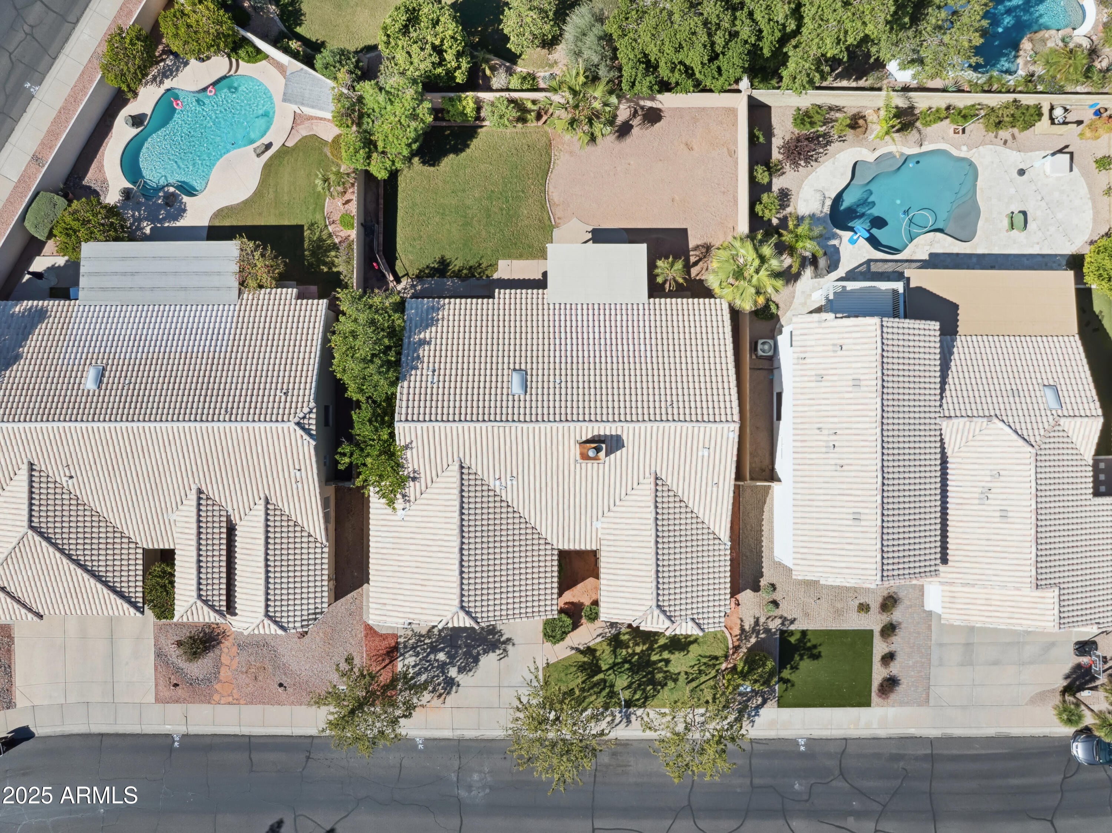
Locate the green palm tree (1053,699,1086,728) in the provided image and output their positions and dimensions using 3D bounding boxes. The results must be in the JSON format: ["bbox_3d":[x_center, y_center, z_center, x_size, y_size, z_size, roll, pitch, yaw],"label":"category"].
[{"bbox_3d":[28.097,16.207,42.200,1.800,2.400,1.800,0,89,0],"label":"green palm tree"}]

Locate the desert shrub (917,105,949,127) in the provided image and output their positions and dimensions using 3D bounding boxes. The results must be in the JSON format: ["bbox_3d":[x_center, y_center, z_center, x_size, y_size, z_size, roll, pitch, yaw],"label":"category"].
[{"bbox_3d":[21.376,-16.960,43.625,1.632,0.750,1.170,0,90,0],"label":"desert shrub"}]

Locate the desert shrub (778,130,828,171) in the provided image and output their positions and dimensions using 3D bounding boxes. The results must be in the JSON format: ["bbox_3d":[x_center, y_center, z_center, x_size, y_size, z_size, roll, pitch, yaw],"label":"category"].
[{"bbox_3d":[13.550,-14.700,43.000,2.300,2.000,2.000,0,90,0],"label":"desert shrub"}]

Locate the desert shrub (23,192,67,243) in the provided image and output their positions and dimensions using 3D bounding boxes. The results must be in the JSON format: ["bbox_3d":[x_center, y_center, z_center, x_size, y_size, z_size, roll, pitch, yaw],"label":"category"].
[{"bbox_3d":[-28.225,-11.074,43.300,1.450,1.400,2.250,32,90,0],"label":"desert shrub"}]

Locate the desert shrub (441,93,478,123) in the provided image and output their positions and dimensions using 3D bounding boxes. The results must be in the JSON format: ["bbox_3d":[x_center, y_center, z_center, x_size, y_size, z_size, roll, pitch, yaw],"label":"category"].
[{"bbox_3d":[-5.400,-16.900,43.000,2.050,2.000,1.400,0,90,0],"label":"desert shrub"}]

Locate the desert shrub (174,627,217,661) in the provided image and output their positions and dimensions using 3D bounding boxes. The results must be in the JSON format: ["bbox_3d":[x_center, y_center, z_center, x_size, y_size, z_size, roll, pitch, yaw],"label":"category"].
[{"bbox_3d":[-20.510,13.020,43.950,2.200,1.300,1.850,0,90,0],"label":"desert shrub"}]

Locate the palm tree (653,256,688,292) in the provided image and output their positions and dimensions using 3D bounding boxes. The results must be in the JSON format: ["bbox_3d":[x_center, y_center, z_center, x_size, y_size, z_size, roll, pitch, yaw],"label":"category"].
[{"bbox_3d":[6.250,-7.750,42.750,1.850,2.500,1.950,0,90,0],"label":"palm tree"}]

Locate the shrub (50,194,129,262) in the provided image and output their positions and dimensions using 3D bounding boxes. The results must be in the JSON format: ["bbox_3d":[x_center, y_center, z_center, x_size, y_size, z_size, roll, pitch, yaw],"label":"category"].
[{"bbox_3d":[-25.600,-10.300,42.450,3.600,3.100,3.200,0,90,0],"label":"shrub"}]

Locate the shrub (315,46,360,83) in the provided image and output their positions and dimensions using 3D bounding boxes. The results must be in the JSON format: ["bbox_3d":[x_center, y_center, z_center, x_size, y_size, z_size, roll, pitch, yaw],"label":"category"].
[{"bbox_3d":[-12.000,-19.350,42.850,2.350,2.300,2.000,0,90,0],"label":"shrub"}]

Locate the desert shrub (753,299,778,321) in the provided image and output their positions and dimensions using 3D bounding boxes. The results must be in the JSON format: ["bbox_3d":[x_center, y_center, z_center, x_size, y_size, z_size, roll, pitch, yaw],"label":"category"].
[{"bbox_3d":[11.990,-6.160,44.050,1.400,1.150,1.300,0,90,0],"label":"desert shrub"}]

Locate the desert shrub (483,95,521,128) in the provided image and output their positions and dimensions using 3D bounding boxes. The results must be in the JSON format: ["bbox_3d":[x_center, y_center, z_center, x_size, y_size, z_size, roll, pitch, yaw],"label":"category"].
[{"bbox_3d":[-3.075,-17.111,43.300,2.196,1.400,1.773,0,90,0],"label":"desert shrub"}]

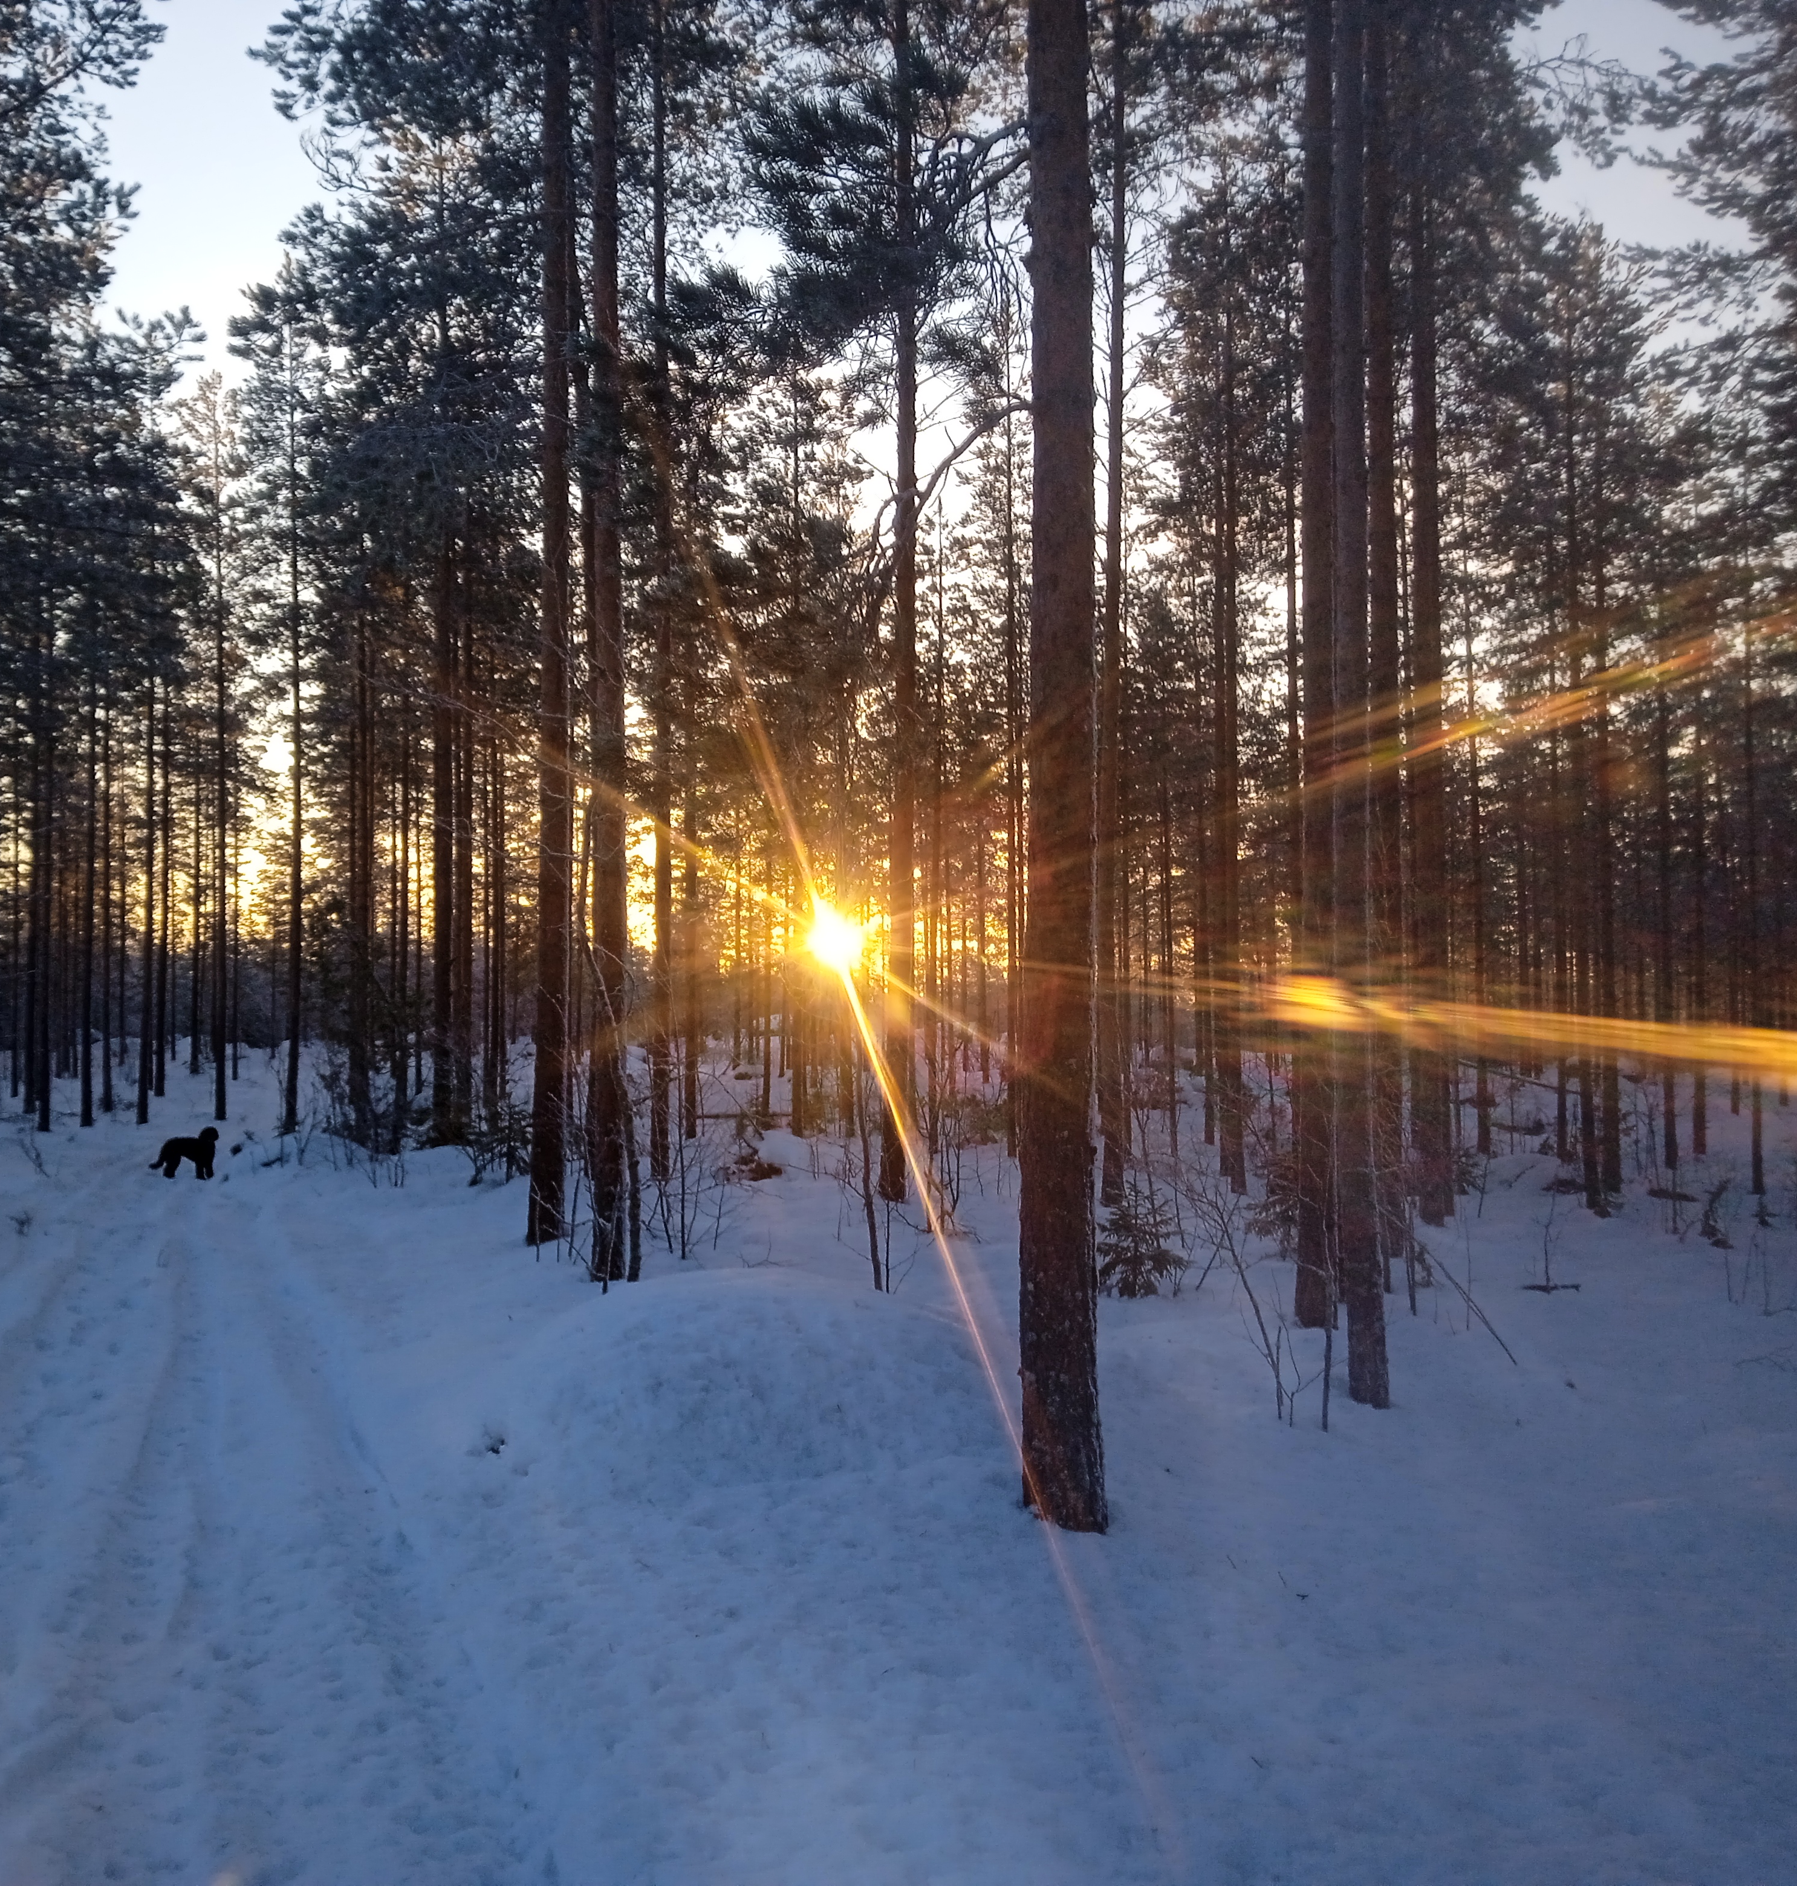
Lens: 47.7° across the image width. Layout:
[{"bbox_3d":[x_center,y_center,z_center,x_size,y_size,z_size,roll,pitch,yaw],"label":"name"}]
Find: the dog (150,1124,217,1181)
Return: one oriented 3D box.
[{"bbox_3d":[-7.893,2.332,22.500,0.720,0.590,0.240,0,-2,-10],"label":"dog"}]

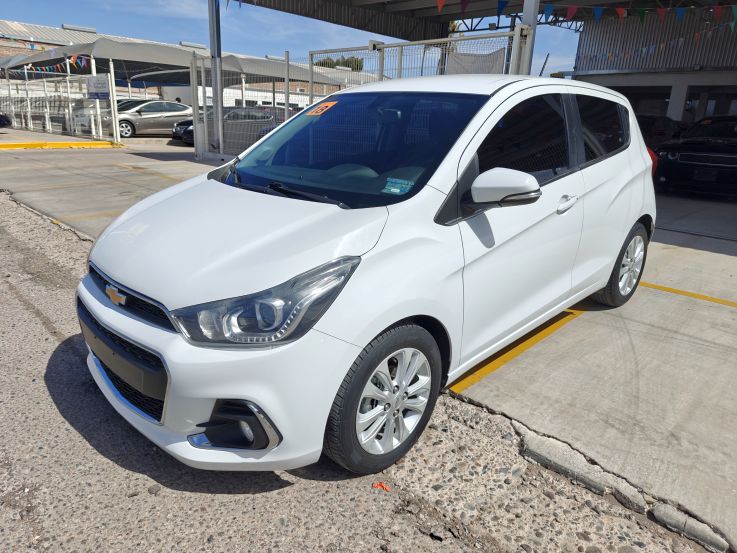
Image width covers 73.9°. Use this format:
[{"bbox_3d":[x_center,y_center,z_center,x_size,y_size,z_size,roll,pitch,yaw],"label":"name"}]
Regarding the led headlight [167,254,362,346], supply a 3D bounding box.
[{"bbox_3d":[-0.319,0.071,1.593,0.386,0.230,0.470,13,22,32],"label":"led headlight"}]

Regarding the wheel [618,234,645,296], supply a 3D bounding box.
[{"bbox_3d":[1.768,-0.085,3.431,0.414,0.414,0.150,-17,25,-41],"label":"wheel"}]

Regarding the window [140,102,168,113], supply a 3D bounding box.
[{"bbox_3d":[-8.665,-6.787,19.671,0.090,0.384,1.067,-3,12,44],"label":"window"}]

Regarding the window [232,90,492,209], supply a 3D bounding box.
[{"bbox_3d":[-0.105,-0.669,2.349,1.240,0.080,0.868,19,57,43],"label":"window"}]

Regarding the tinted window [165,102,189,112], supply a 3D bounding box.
[{"bbox_3d":[-7.968,-7.040,20.402,0.090,0.397,1.059,-3,12,44],"label":"tinted window"}]

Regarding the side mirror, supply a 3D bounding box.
[{"bbox_3d":[0.519,-0.341,1.865,0.150,0.145,0.250,-17,25,-41],"label":"side mirror"}]

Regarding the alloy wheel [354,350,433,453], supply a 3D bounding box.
[{"bbox_3d":[0.053,0.445,1.861,0.414,0.414,0.150,-17,25,-41],"label":"alloy wheel"}]

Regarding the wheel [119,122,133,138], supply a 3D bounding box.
[{"bbox_3d":[-9.463,-5.693,19.050,0.160,0.440,0.440,17,24,39],"label":"wheel"}]

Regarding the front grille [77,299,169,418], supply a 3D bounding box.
[{"bbox_3d":[-0.946,0.266,1.814,0.110,0.300,0.770,-17,25,-41],"label":"front grille"}]

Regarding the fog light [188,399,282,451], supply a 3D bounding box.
[{"bbox_3d":[-0.436,0.484,1.595,0.271,0.186,0.131,9,21,24],"label":"fog light"}]

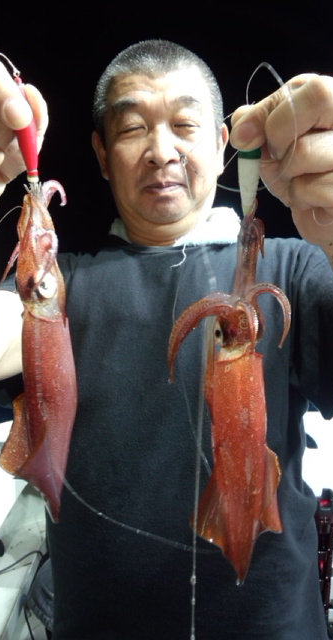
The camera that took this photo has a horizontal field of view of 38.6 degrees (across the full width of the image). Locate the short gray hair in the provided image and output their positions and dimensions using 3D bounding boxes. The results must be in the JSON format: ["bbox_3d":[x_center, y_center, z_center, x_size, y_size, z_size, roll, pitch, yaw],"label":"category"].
[{"bbox_3d":[-0.011,-0.294,0.630,0.168,0.150,0.188,-2,9,-1],"label":"short gray hair"}]

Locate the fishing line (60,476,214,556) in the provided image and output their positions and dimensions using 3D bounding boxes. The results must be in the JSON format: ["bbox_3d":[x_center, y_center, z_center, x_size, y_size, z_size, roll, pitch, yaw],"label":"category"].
[{"bbox_3d":[-0.022,0.158,0.385,0.125,0.060,0.040,0,9,0],"label":"fishing line"}]

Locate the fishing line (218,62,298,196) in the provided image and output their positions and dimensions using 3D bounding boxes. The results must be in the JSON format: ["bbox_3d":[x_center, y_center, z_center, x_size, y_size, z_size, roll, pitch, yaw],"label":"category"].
[{"bbox_3d":[0.072,-0.148,0.370,0.062,0.098,0.050,0,9,0],"label":"fishing line"}]

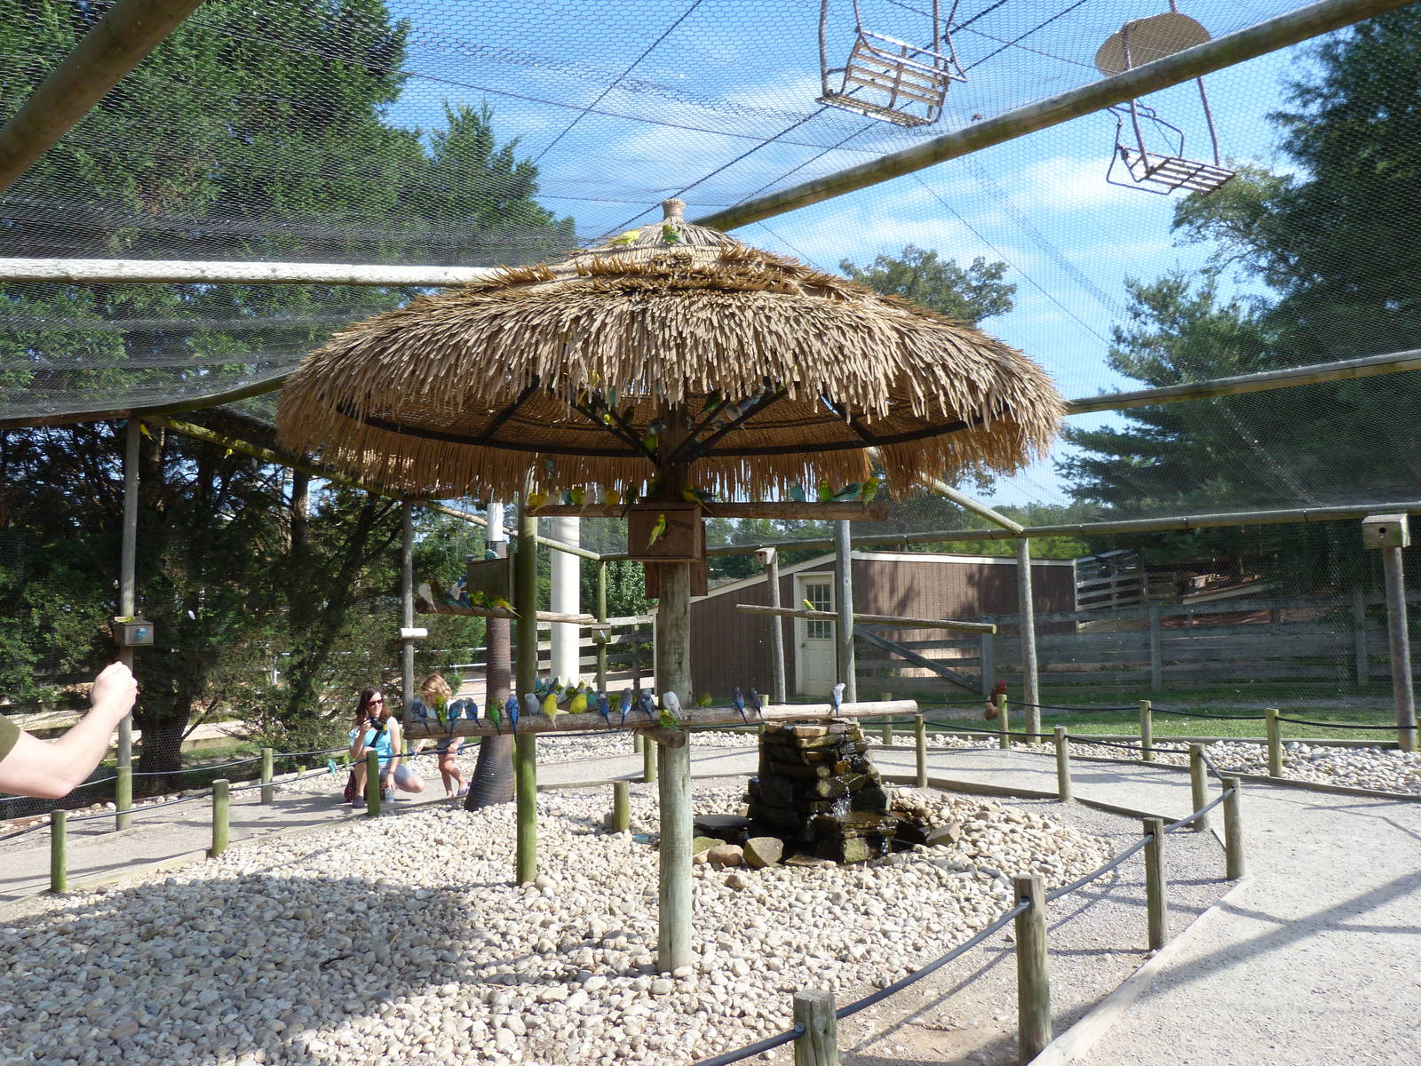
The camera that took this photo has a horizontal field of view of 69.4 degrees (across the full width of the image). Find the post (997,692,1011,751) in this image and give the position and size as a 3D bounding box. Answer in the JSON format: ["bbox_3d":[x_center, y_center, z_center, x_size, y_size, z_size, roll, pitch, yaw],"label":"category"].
[{"bbox_3d":[3.189,2.049,11.167,0.108,0.607,0.108,-3,-5,15],"label":"post"}]

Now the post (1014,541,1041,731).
[{"bbox_3d":[3.736,1.247,12.053,0.144,2.376,0.144,-3,-5,17],"label":"post"}]

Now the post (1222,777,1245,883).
[{"bbox_3d":[2.965,1.674,5.811,0.096,0.539,0.096,-2,-5,26],"label":"post"}]

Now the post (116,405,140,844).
[{"bbox_3d":[-5.089,0.678,8.987,0.124,3.432,0.124,1,-5,-29],"label":"post"}]

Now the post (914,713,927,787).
[{"bbox_3d":[1.859,1.915,9.055,0.093,0.611,0.093,-2,-4,11],"label":"post"}]

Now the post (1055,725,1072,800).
[{"bbox_3d":[2.832,1.841,8.222,0.093,0.579,0.093,-4,-5,18],"label":"post"}]

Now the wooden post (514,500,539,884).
[{"bbox_3d":[-1.107,0.909,6.210,0.116,2.351,0.116,-1,-4,0],"label":"wooden post"}]

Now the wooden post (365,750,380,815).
[{"bbox_3d":[-2.849,2.101,8.663,0.105,0.523,0.105,0,-5,-18],"label":"wooden post"}]

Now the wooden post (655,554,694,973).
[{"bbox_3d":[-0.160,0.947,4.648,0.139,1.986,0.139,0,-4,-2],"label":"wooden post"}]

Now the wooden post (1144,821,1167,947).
[{"bbox_3d":[2.034,1.601,4.686,0.090,0.565,0.090,-2,-5,22],"label":"wooden post"}]

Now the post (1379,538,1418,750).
[{"bbox_3d":[7.098,1.137,10.558,0.178,2.167,0.178,-4,-6,34],"label":"post"}]

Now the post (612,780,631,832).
[{"bbox_3d":[-0.663,2.032,7.661,0.115,0.368,0.115,-1,-5,-5],"label":"post"}]

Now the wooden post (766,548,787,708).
[{"bbox_3d":[0.847,1.342,12.947,0.133,2.332,0.133,-2,-5,4],"label":"wooden post"}]

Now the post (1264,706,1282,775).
[{"bbox_3d":[5.089,1.891,9.269,0.112,0.606,0.112,-4,-5,28],"label":"post"}]

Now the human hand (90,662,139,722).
[{"bbox_3d":[-1.105,0.295,1.900,0.090,0.110,0.085,2,-6,-38],"label":"human hand"}]

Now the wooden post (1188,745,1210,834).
[{"bbox_3d":[3.414,1.775,7.164,0.101,0.591,0.101,-3,-5,25],"label":"wooden post"}]

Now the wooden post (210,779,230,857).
[{"bbox_3d":[-3.369,1.964,7.065,0.106,0.504,0.106,1,-5,-25],"label":"wooden post"}]

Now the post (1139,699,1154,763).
[{"bbox_3d":[4.275,1.937,10.054,0.101,0.585,0.101,-2,-5,22],"label":"post"}]

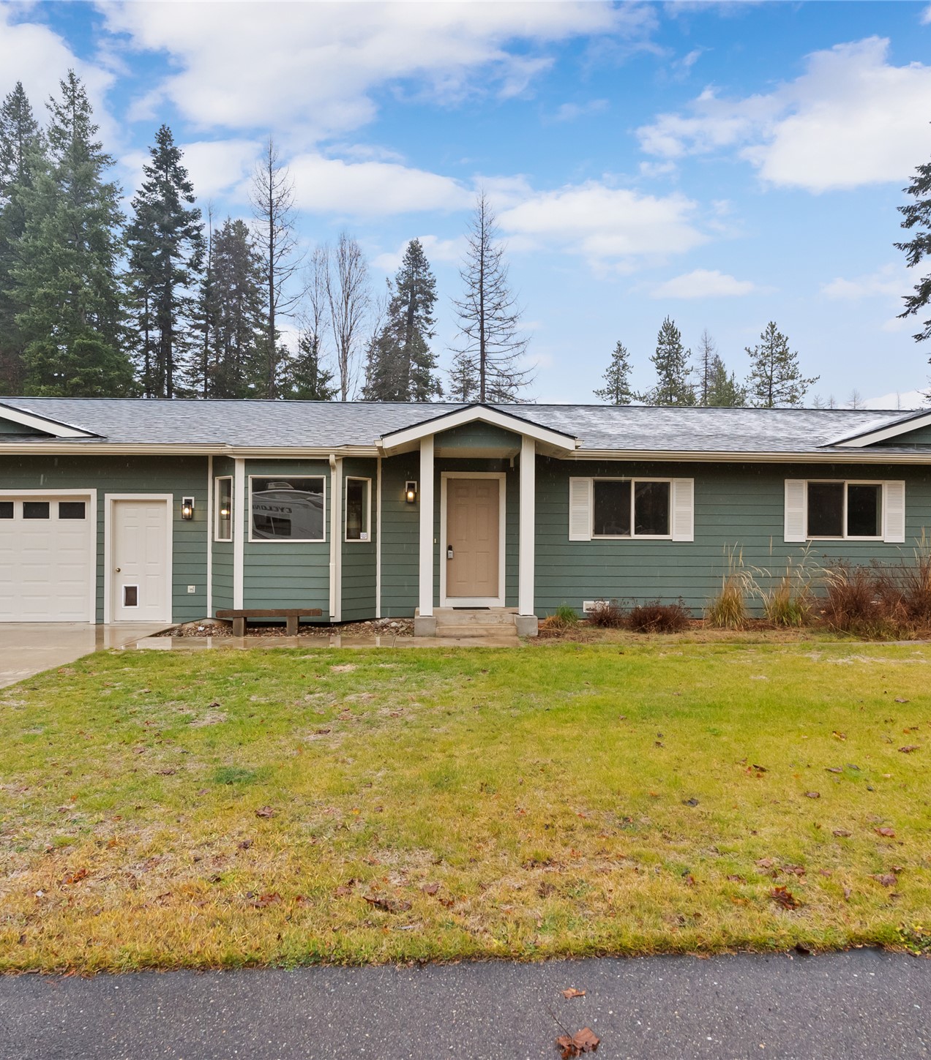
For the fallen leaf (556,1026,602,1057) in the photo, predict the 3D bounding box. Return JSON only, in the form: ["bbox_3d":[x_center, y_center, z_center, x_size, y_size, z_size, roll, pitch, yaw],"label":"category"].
[{"bbox_3d":[0.343,1.557,2.150,0.140,0.040,0.100,0,0,0],"label":"fallen leaf"}]

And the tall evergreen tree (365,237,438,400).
[{"bbox_3d":[-3.674,-8.254,43.980,4.800,19.820,4.800,0,0,0],"label":"tall evergreen tree"}]

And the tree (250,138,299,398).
[{"bbox_3d":[-11.093,-10.308,39.976,3.200,23.800,3.200,0,0,0],"label":"tree"}]

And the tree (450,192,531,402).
[{"bbox_3d":[1.031,-8.951,40.979,4.600,21.280,4.600,0,0,0],"label":"tree"}]

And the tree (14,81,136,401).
[{"bbox_3d":[-20.180,-10.946,35.975,6.400,24.910,6.400,0,0,0],"label":"tree"}]

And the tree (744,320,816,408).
[{"bbox_3d":[20.182,-5.902,45.984,4.700,15.510,4.700,0,0,0],"label":"tree"}]

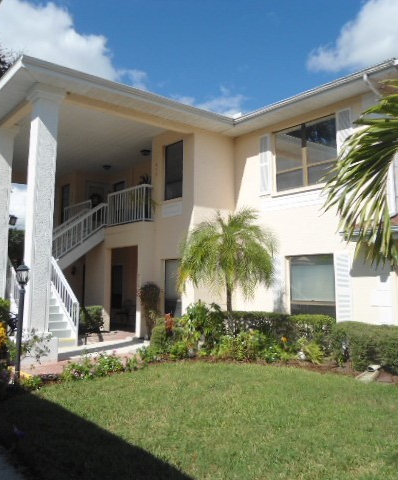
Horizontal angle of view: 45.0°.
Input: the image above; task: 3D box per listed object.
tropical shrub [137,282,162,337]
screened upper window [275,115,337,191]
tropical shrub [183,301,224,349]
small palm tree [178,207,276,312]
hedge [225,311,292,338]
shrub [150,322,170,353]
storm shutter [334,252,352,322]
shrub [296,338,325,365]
[{"bbox_3d":[-1.400,1.995,13.600,0.660,1.600,0.620,1,-6,-6],"label":"tropical shrub"},{"bbox_3d":[2.471,-1.938,11.299,0.120,1.590,1.830,5,-7,-38],"label":"screened upper window"},{"bbox_3d":[0.110,2.105,11.700,0.950,1.200,0.900,1,-6,1],"label":"tropical shrub"},{"bbox_3d":[0.821,0.876,11.495,2.200,3.340,2.200,5,-7,-38],"label":"small palm tree"},{"bbox_3d":[1.193,2.072,10.895,0.750,0.900,1.950,5,-7,-38],"label":"hedge"},{"bbox_3d":[-0.895,2.137,10.907,0.500,0.720,0.500,1,-5,0],"label":"shrub"},{"bbox_3d":[3.134,1.072,10.416,0.050,1.600,0.380,5,-8,-38],"label":"storm shutter"},{"bbox_3d":[2.169,2.146,9.352,0.520,0.500,0.520,5,-7,-38],"label":"shrub"}]

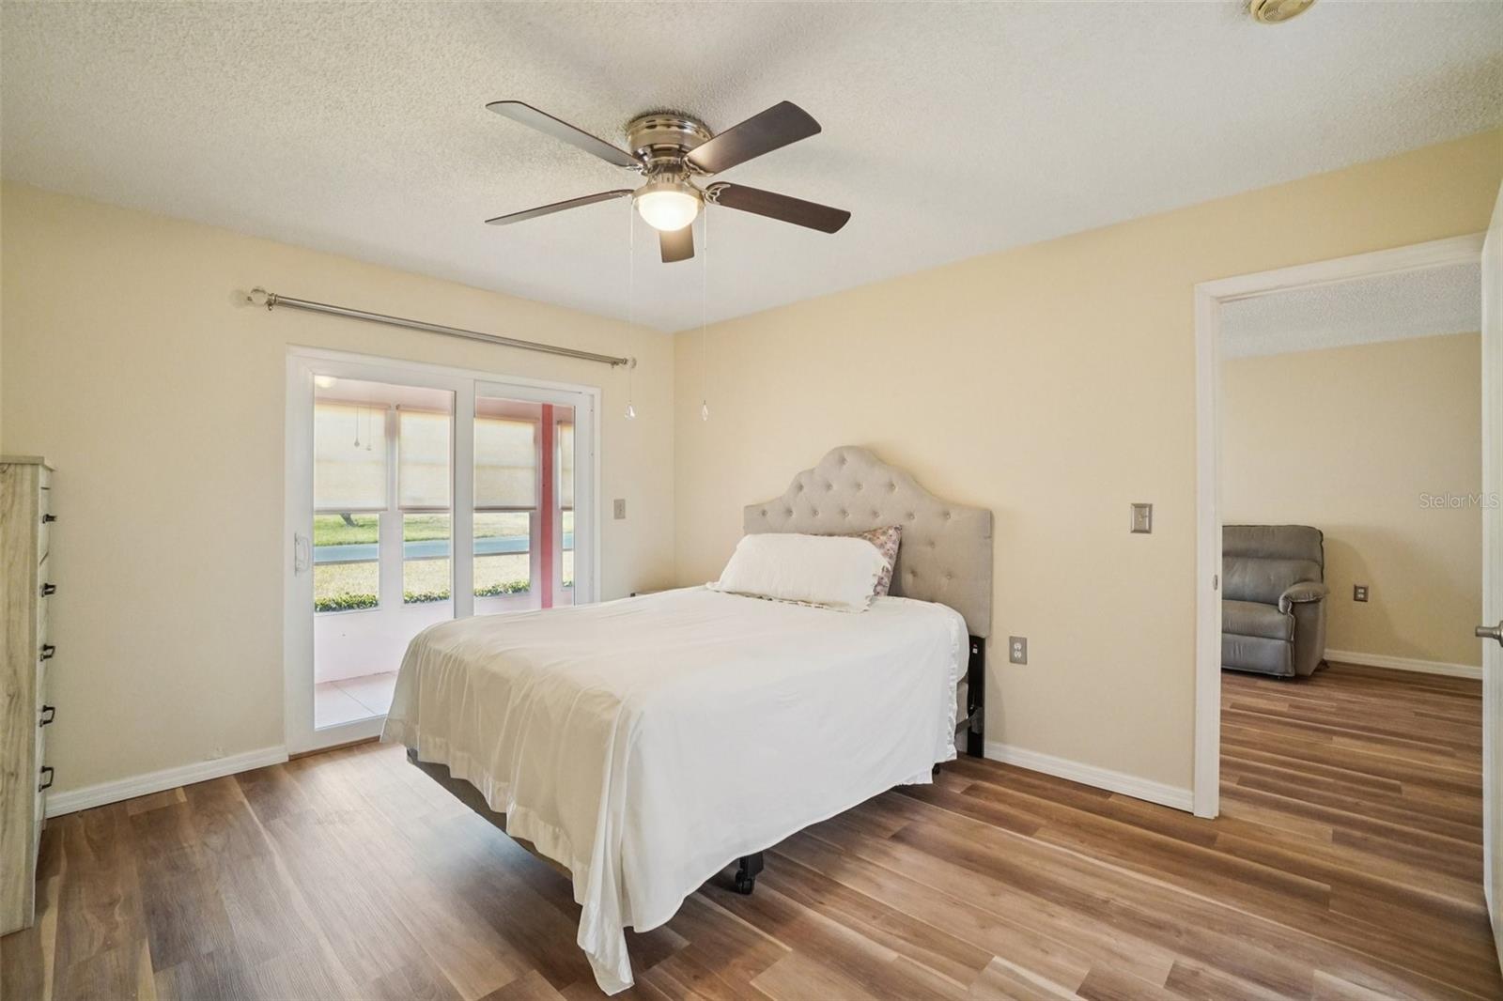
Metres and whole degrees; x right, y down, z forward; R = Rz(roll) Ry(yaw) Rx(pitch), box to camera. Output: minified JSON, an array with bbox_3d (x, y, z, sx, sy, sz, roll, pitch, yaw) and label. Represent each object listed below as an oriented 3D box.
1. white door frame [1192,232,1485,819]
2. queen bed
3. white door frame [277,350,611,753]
[{"bbox_3d":[2.071,0.207,2.211,0.838,2.096,0.123,2,2,43],"label":"white door frame"},{"bbox_3d":[-0.155,0.477,2.764,1.618,1.509,2.150,2,2,43],"label":"queen bed"},{"bbox_3d":[-1.602,0.234,3.564,0.099,1.943,1.731,2,2,43],"label":"white door frame"}]

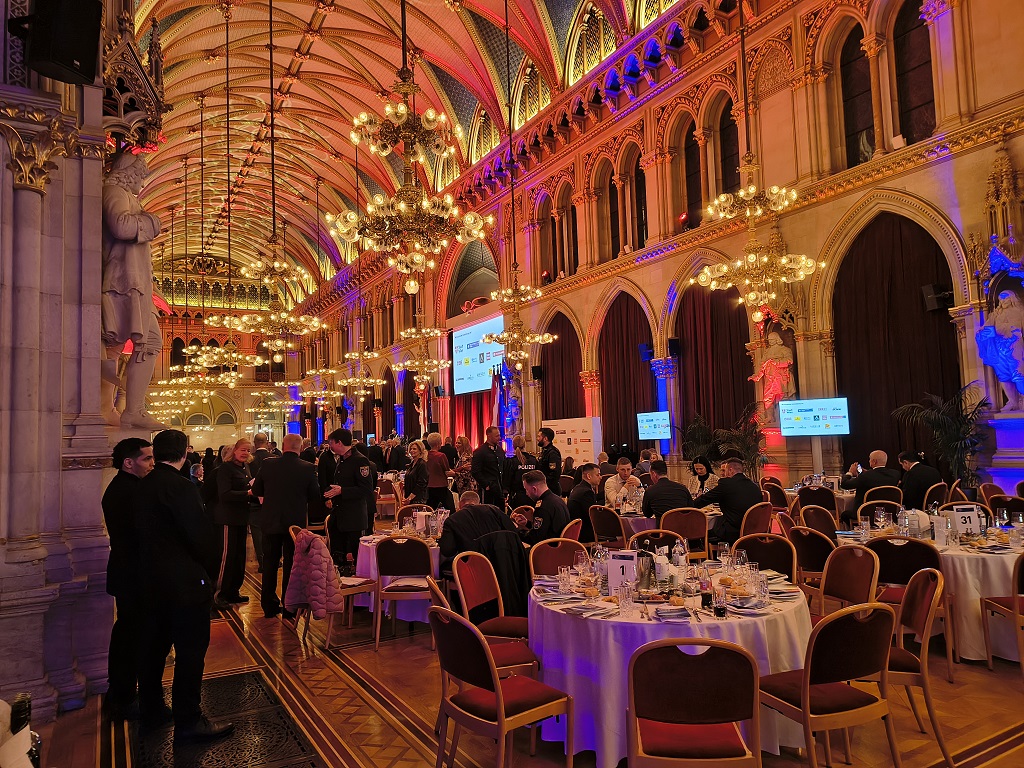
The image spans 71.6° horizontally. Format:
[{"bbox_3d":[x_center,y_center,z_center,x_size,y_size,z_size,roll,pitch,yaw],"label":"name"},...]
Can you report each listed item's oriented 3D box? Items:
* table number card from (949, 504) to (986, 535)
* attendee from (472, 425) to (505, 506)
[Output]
[{"bbox_3d":[3.293,0.990,5.132,0.155,0.210,0.080,-1,-4,-5],"label":"table number card"},{"bbox_3d":[-0.313,1.536,10.314,0.380,1.830,0.540,-5,-5,36],"label":"attendee"}]

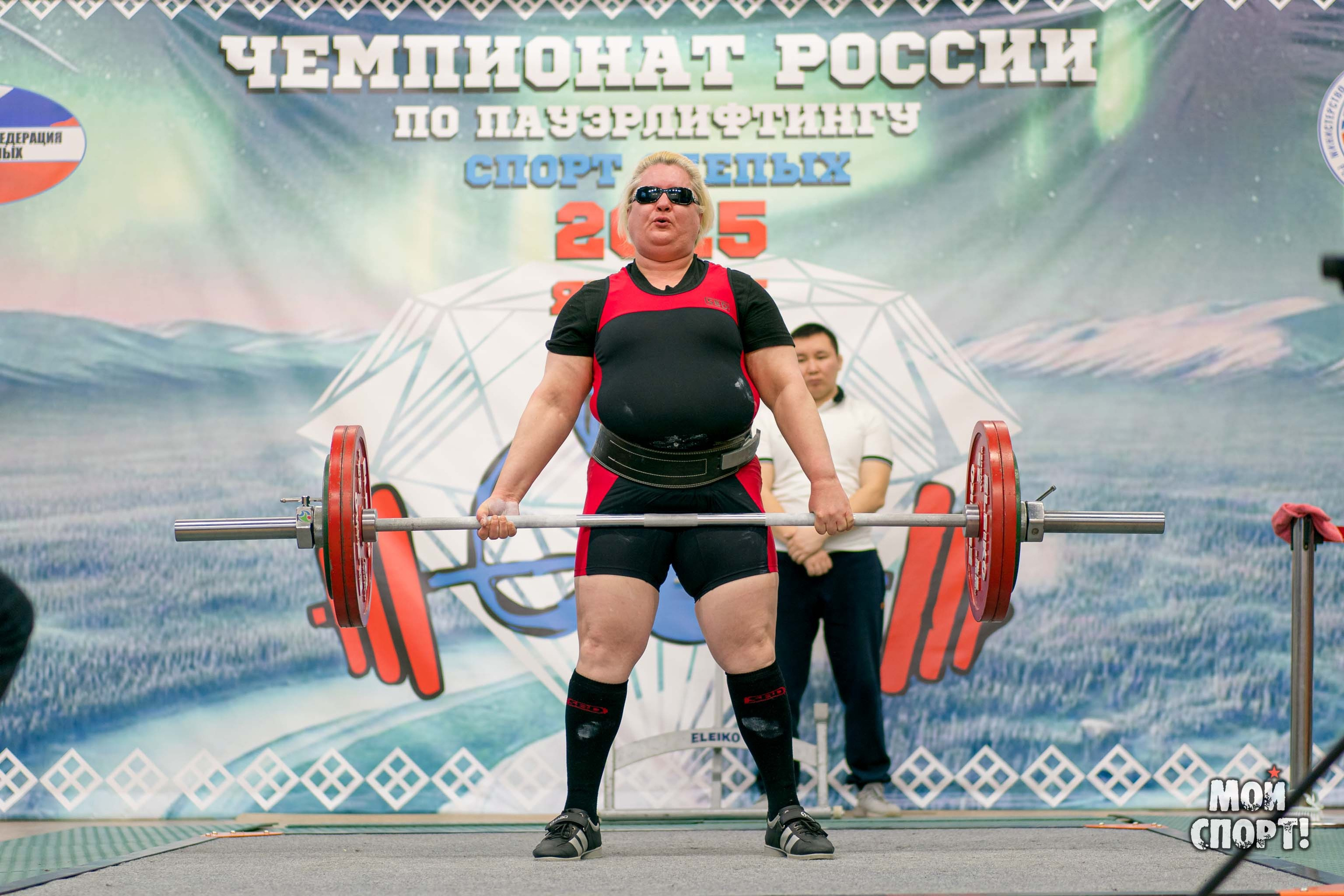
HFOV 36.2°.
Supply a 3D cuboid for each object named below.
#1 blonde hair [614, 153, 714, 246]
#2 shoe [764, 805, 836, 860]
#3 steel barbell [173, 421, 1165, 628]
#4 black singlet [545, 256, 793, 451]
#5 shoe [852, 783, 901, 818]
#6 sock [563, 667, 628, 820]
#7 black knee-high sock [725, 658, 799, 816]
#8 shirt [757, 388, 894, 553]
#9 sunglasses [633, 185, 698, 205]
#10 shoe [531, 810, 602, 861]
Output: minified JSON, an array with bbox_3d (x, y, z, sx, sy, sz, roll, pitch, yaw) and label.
[{"bbox_3d":[-0.015,-0.583,4.807,0.230,0.225,0.210,0,-7,0],"label":"blonde hair"},{"bbox_3d":[0.281,0.836,4.502,0.102,0.112,0.270,4,-8,-27],"label":"shoe"},{"bbox_3d":[-0.006,0.170,4.570,2.200,0.455,0.450,0,-7,0],"label":"steel barbell"},{"bbox_3d":[-0.007,-0.218,4.742,0.575,0.490,0.340,0,-10,0],"label":"black singlet"},{"bbox_3d":[0.673,1.158,6.729,0.100,0.115,0.280,4,-8,-32],"label":"shoe"},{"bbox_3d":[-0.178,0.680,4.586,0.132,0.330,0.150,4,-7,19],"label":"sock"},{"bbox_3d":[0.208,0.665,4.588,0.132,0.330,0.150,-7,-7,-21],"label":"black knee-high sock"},{"bbox_3d":[0.508,0.072,6.923,0.475,0.570,0.260,-1,-7,5],"label":"shirt"},{"bbox_3d":[-0.015,-0.565,4.764,0.147,0.048,0.150,0,-7,0],"label":"sunglasses"},{"bbox_3d":[-0.229,0.838,4.501,0.102,0.112,0.270,-4,-8,28],"label":"shoe"}]

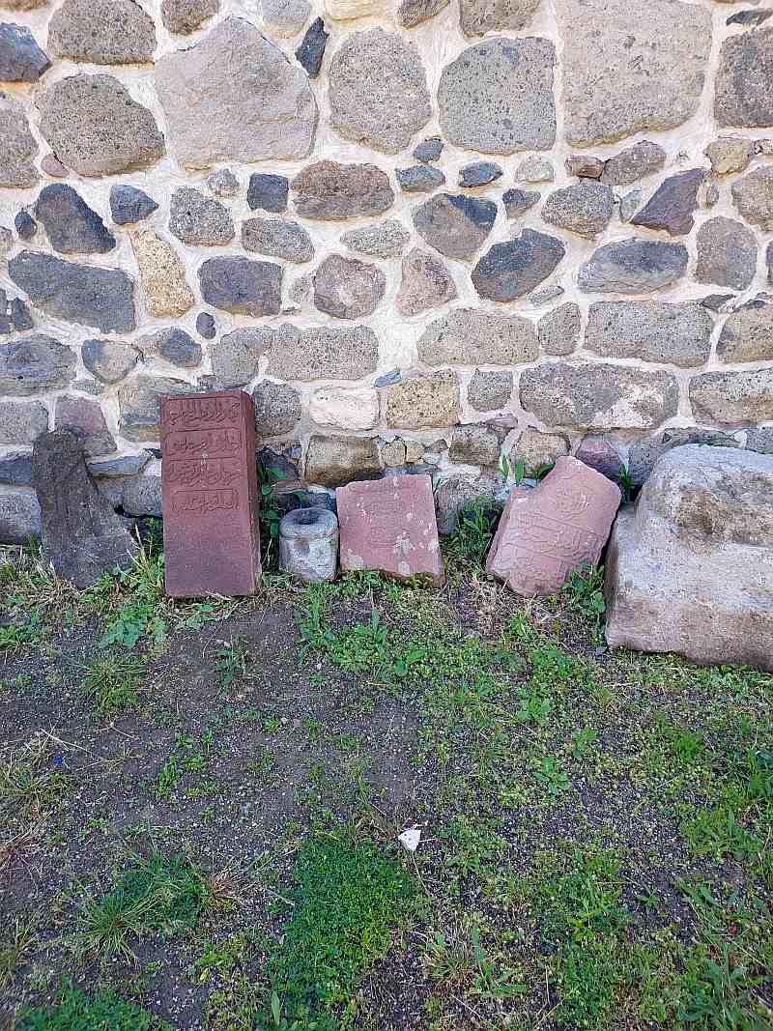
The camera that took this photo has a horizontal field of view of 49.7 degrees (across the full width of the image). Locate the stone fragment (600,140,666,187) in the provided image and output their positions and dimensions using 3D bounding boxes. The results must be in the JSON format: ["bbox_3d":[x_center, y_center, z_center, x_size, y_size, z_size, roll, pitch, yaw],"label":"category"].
[{"bbox_3d":[0.841,-1.203,2.851,0.214,0.147,0.088,0,21,3],"label":"stone fragment"}]

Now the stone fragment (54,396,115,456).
[{"bbox_3d":[-1.403,-0.431,3.929,0.277,0.277,0.138,0,20,4],"label":"stone fragment"}]

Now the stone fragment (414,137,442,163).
[{"bbox_3d":[0.153,-1.331,3.040,0.094,0.074,0.046,-1,21,2],"label":"stone fragment"}]

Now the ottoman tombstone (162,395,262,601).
[{"bbox_3d":[-0.682,-0.086,3.280,0.345,0.785,0.130,2,9,11],"label":"ottoman tombstone"}]

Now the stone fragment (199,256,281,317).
[{"bbox_3d":[-0.538,-0.842,3.066,0.288,0.211,0.127,0,21,3],"label":"stone fragment"}]

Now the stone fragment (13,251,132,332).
[{"bbox_3d":[-1.289,-0.956,3.530,0.508,0.309,0.240,0,20,2],"label":"stone fragment"}]

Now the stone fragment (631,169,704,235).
[{"bbox_3d":[1.145,-1.290,3.438,0.286,0.251,0.134,0,20,4],"label":"stone fragment"}]

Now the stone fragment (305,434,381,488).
[{"bbox_3d":[-0.176,-0.249,3.509,0.301,0.222,0.142,-1,21,2],"label":"stone fragment"}]

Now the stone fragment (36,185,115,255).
[{"bbox_3d":[-1.184,-1.147,3.225,0.268,0.243,0.160,2,22,6],"label":"stone fragment"}]

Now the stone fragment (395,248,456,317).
[{"bbox_3d":[0.151,-0.909,3.238,0.225,0.247,0.130,-1,21,2],"label":"stone fragment"}]

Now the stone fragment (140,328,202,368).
[{"bbox_3d":[-0.902,-0.726,3.554,0.252,0.166,0.150,0,20,2],"label":"stone fragment"}]

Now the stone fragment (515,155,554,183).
[{"bbox_3d":[0.537,-1.270,3.055,0.129,0.081,0.056,-1,21,2],"label":"stone fragment"}]

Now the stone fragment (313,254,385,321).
[{"bbox_3d":[-0.136,-0.882,3.217,0.259,0.226,0.160,2,22,6],"label":"stone fragment"}]

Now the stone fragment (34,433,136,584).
[{"bbox_3d":[-1.204,-0.036,3.396,0.385,0.620,0.150,2,8,6],"label":"stone fragment"}]

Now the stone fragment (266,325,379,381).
[{"bbox_3d":[-0.266,-0.715,3.586,0.469,0.228,0.240,0,20,2],"label":"stone fragment"}]

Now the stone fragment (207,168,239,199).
[{"bbox_3d":[-0.682,-1.390,3.498,0.123,0.112,0.080,0,20,4],"label":"stone fragment"}]

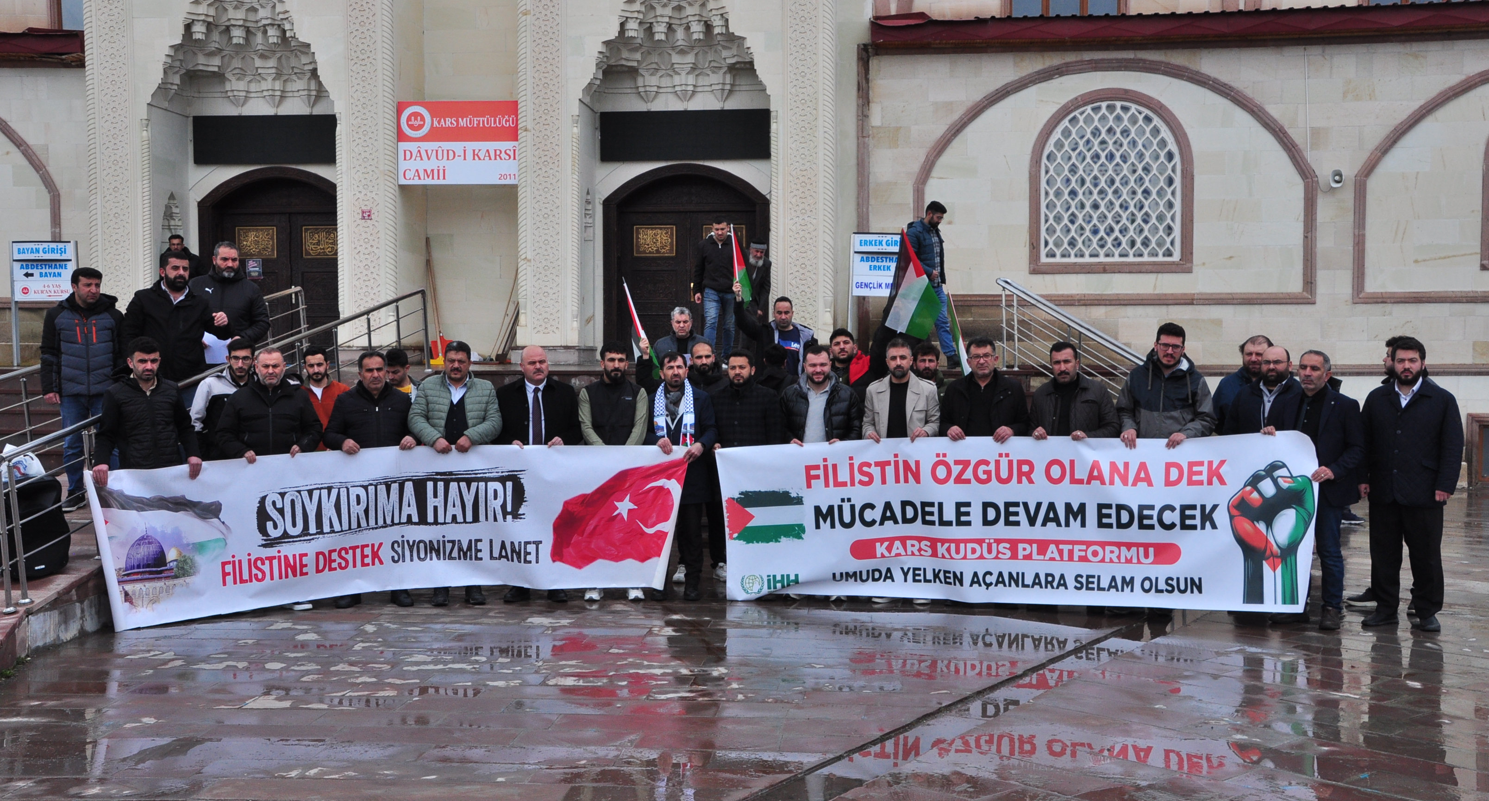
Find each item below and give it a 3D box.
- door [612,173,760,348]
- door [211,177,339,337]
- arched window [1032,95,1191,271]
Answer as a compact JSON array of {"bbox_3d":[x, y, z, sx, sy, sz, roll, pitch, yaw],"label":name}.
[{"bbox_3d":[-0.707,-1.675,19.570,1.980,2.360,0.300,0,2,5],"label":"door"},{"bbox_3d":[-5.719,-1.641,20.026,1.800,2.250,0.220,0,2,5],"label":"door"},{"bbox_3d":[4.346,-2.576,19.077,1.900,2.130,0.200,0,2,5],"label":"arched window"}]

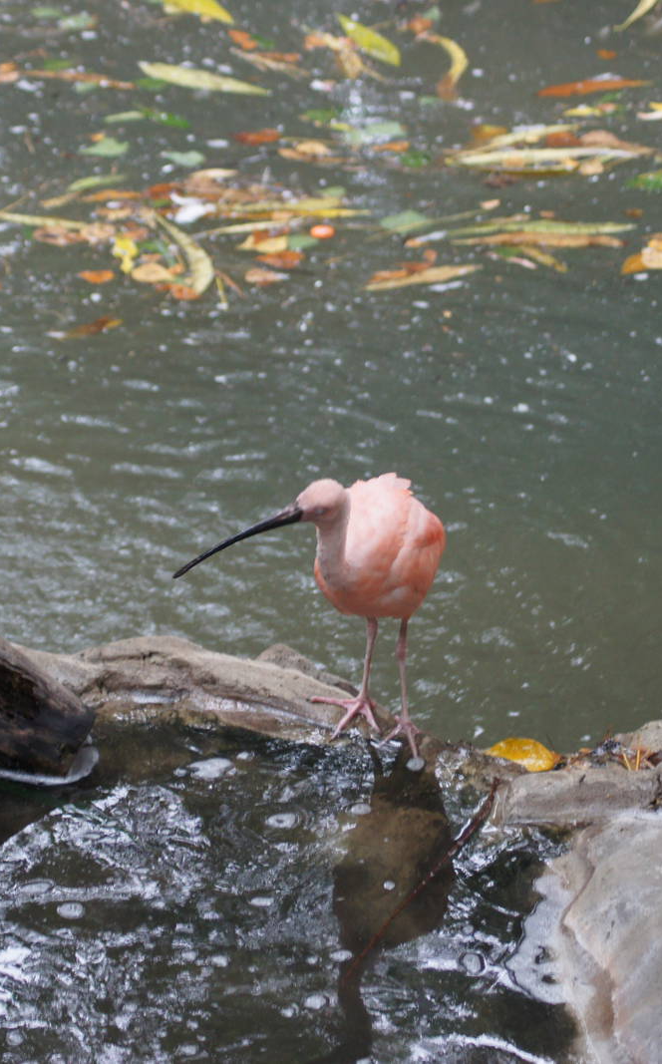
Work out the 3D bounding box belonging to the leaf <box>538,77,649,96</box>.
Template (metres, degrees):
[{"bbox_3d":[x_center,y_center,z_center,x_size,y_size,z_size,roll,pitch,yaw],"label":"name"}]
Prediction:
[{"bbox_3d":[0.387,-0.662,5.375,0.171,0.013,0.049,-9,27,-18],"label":"leaf"}]

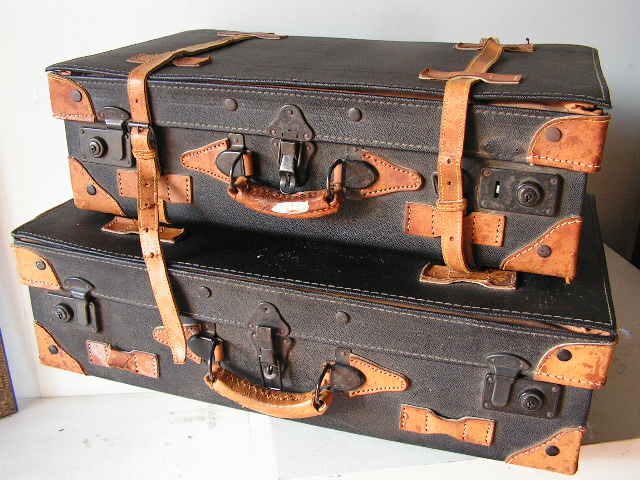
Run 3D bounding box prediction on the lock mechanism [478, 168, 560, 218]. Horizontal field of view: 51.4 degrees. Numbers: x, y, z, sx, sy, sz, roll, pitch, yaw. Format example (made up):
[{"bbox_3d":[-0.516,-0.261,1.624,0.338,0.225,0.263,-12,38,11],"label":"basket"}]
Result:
[{"bbox_3d":[0.188,-0.042,0.631,0.075,0.042,0.018,8,27,18],"label":"lock mechanism"}]

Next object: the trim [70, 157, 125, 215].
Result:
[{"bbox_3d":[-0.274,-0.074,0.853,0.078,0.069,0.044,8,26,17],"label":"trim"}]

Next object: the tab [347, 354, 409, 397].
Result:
[{"bbox_3d":[0.059,0.151,0.712,0.077,0.058,0.009,8,25,16],"label":"tab"}]

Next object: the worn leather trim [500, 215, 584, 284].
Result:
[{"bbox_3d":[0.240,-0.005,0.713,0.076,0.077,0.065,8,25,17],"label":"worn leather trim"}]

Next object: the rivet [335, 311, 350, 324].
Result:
[{"bbox_3d":[0.024,0.081,0.695,0.016,0.017,0.006,8,25,16],"label":"rivet"}]

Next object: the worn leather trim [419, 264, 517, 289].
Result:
[{"bbox_3d":[0.156,0.037,0.695,0.097,0.009,0.040,8,25,16],"label":"worn leather trim"}]

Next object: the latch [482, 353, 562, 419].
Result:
[{"bbox_3d":[0.200,0.148,0.656,0.078,0.068,0.018,8,25,16],"label":"latch"}]

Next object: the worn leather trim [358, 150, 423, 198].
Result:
[{"bbox_3d":[0.070,-0.065,0.702,0.078,0.056,0.006,8,26,17],"label":"worn leather trim"}]

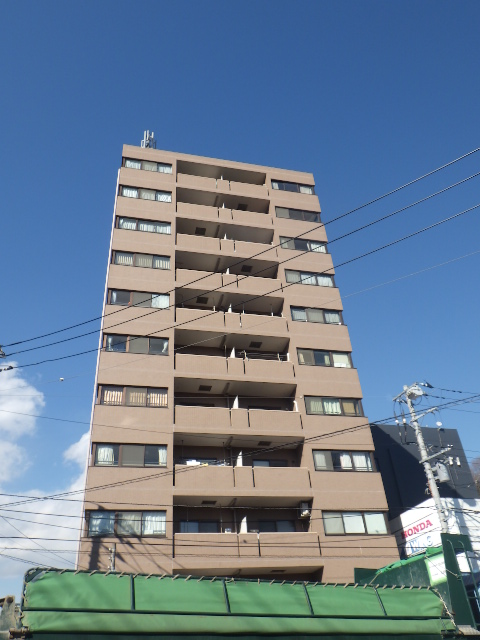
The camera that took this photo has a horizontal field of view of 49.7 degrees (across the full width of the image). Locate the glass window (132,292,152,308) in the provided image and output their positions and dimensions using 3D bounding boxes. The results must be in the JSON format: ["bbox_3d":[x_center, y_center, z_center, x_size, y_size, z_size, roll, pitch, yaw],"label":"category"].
[{"bbox_3d":[-5.154,-1.039,27.310,1.015,0.901,0.100,5,-38,-13],"label":"glass window"}]

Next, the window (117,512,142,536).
[{"bbox_3d":[-4.494,8.333,21.117,1.037,0.985,0.080,5,-37,-13],"label":"window"}]

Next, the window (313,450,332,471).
[{"bbox_3d":[3.987,6.714,24.633,0.970,1.020,0.080,5,-37,-13],"label":"window"}]

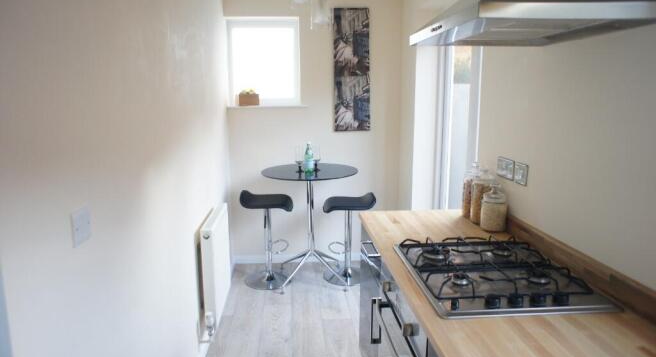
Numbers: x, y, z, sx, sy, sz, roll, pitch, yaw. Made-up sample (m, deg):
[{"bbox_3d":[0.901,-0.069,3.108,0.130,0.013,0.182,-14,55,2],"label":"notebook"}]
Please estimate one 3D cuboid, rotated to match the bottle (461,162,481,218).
[{"bbox_3d":[0.705,0.051,2.073,0.106,0.271,0.106,0,10,0],"label":"bottle"}]

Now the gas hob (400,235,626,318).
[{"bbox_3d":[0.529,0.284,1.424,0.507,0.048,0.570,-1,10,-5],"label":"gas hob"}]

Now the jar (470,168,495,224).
[{"bbox_3d":[0.709,0.080,1.976,0.106,0.249,0.106,0,10,0],"label":"jar"}]

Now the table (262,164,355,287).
[{"bbox_3d":[-0.137,0.389,3.571,0.775,0.905,0.775,-1,10,-5],"label":"table"}]

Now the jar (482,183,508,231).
[{"bbox_3d":[0.725,0.123,1.884,0.108,0.198,0.108,0,10,0],"label":"jar"}]

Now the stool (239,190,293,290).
[{"bbox_3d":[-0.482,0.474,3.562,0.410,0.745,0.400,-1,10,-5],"label":"stool"}]

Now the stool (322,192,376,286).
[{"bbox_3d":[0.162,0.476,3.624,0.420,0.710,0.400,-1,10,-5],"label":"stool"}]

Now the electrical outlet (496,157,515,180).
[{"bbox_3d":[0.802,-0.044,1.984,0.010,0.086,0.148,-1,10,-5],"label":"electrical outlet"}]

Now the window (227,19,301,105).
[{"bbox_3d":[-0.535,-0.985,3.733,0.600,0.735,0.090,-1,10,-5],"label":"window"}]

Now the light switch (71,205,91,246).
[{"bbox_3d":[-0.609,0.119,1.085,0.010,0.086,0.086,-1,10,-5],"label":"light switch"}]

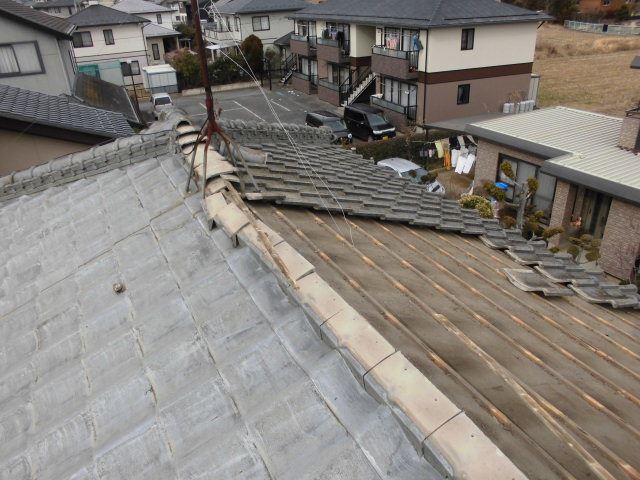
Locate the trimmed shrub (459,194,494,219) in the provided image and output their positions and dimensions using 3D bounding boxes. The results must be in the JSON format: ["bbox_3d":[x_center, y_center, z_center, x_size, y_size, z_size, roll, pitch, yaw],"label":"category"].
[{"bbox_3d":[5.993,-1.158,18.260,1.330,1.050,1.330,-16,30,-27],"label":"trimmed shrub"}]

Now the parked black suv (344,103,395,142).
[{"bbox_3d":[2.859,-6.718,28.116,1.500,1.800,3.450,-15,30,-25],"label":"parked black suv"}]

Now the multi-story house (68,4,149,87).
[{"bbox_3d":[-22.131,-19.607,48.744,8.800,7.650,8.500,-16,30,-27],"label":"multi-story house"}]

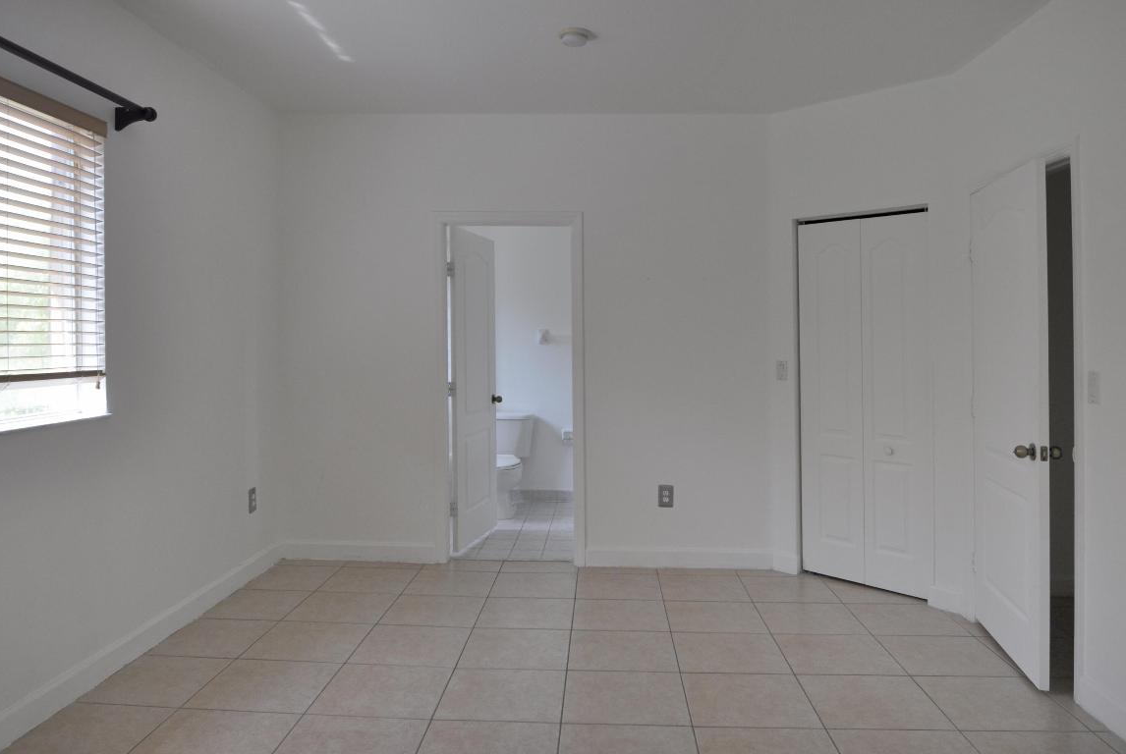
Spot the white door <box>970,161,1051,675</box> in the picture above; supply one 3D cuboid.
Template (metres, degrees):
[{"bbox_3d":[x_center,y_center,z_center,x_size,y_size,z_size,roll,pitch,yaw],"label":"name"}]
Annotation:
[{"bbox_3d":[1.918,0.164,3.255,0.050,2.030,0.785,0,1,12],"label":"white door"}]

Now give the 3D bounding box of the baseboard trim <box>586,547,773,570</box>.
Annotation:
[{"bbox_3d":[0.701,1.091,4.565,1.125,0.130,0.020,0,1,3],"label":"baseboard trim"}]

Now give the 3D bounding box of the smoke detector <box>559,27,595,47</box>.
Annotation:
[{"bbox_3d":[0.051,-1.540,3.439,0.138,0.045,0.138,0,1,3],"label":"smoke detector"}]

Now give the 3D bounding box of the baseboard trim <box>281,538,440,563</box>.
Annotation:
[{"bbox_3d":[-1.278,1.081,4.684,0.975,0.130,0.020,0,1,3],"label":"baseboard trim"}]

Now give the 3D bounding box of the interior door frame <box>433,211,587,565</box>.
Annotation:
[{"bbox_3d":[-0.323,0.076,4.665,0.925,2.155,0.140,0,1,3],"label":"interior door frame"}]

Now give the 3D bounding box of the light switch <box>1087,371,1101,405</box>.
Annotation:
[{"bbox_3d":[1.920,0.040,2.742,0.012,0.119,0.075,0,1,3],"label":"light switch"}]

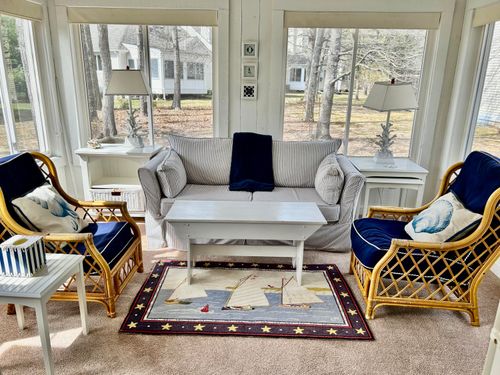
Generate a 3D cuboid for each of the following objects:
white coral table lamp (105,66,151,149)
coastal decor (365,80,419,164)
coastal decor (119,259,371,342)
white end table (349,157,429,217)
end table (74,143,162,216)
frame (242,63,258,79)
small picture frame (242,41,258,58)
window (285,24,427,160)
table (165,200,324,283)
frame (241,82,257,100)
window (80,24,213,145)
[{"bbox_3d":[-1.209,-0.797,3.760,0.400,0.782,0.305,-3,16,-15],"label":"white coral table lamp"},{"bbox_3d":[1.315,-0.615,3.529,0.400,0.778,0.305,-2,16,-14],"label":"coastal decor"},{"bbox_3d":[-0.017,0.666,2.375,1.330,0.012,0.832,1,15,0],"label":"coastal decor"},{"bbox_3d":[1.274,0.066,3.613,0.587,0.582,0.584,2,15,4],"label":"white end table"},{"bbox_3d":[-1.295,-0.080,3.814,0.705,0.635,0.457,1,15,0],"label":"end table"},{"bbox_3d":[0.004,-1.161,3.756,0.161,0.161,0.025,2,15,2],"label":"frame"},{"bbox_3d":[0.008,-1.350,3.705,0.157,0.164,0.025,2,15,2],"label":"small picture frame"},{"bbox_3d":[1.031,-0.950,3.839,1.336,1.244,0.102,2,15,2],"label":"window"},{"bbox_3d":[-0.028,0.383,2.540,0.997,0.470,0.406,1,15,0],"label":"table"},{"bbox_3d":[-0.004,-0.968,3.809,0.166,0.163,0.025,2,15,2],"label":"frame"},{"bbox_3d":[-1.053,-1.024,3.927,1.341,1.243,0.102,2,15,2],"label":"window"}]

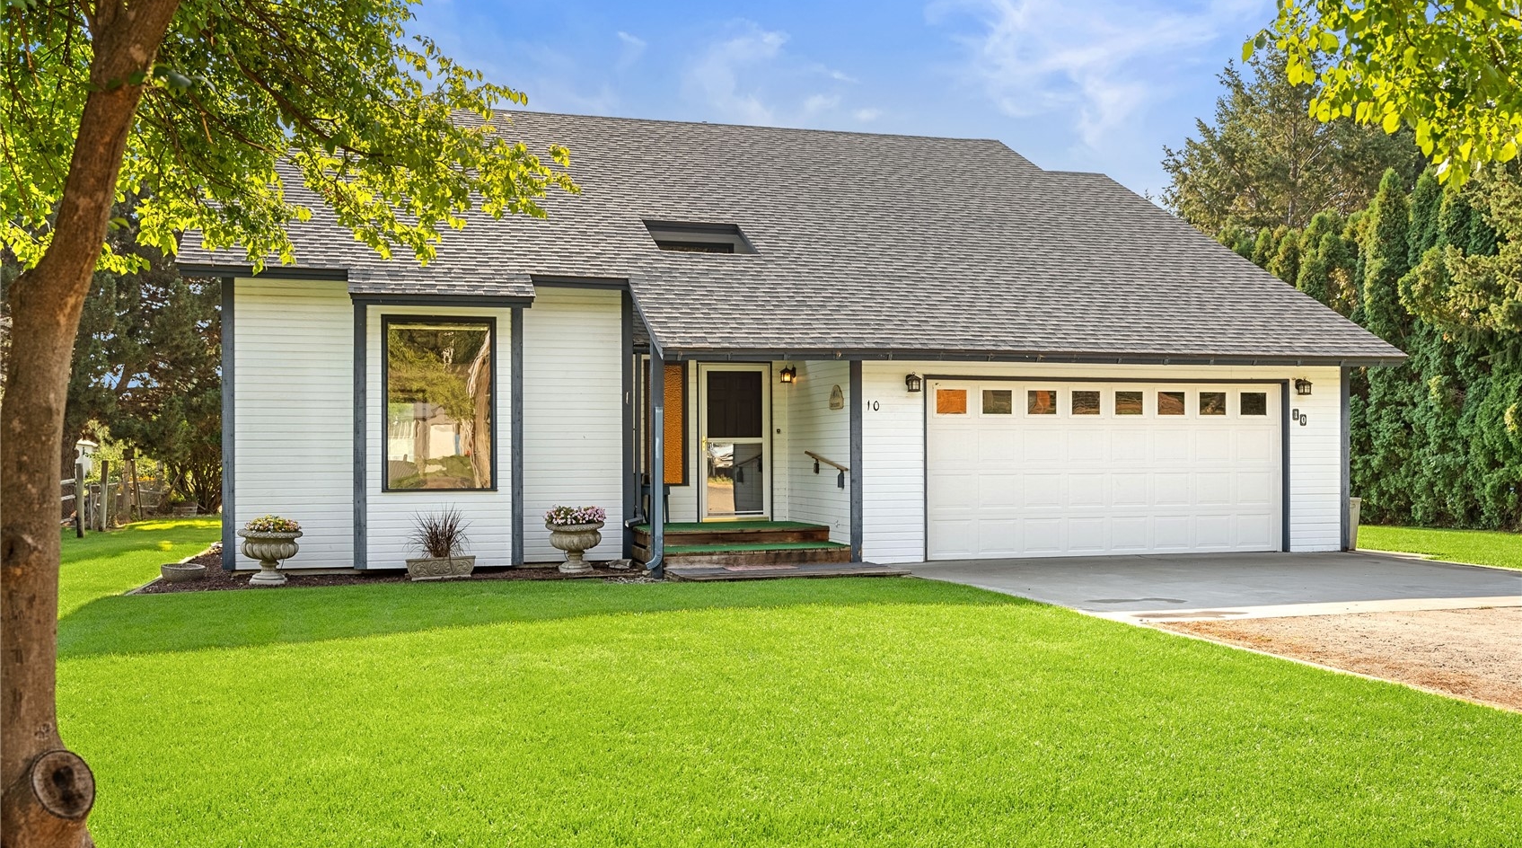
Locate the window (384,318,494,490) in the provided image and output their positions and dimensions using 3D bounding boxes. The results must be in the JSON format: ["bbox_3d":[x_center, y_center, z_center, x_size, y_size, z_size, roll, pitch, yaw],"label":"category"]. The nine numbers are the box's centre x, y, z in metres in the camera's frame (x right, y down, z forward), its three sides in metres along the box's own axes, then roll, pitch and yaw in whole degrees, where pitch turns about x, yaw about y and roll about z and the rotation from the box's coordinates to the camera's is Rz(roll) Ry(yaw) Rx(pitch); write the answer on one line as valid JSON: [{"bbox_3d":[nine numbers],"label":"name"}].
[{"bbox_3d":[-3.735,-0.235,16.210,1.300,2.060,0.070,0,-1,-16],"label":"window"}]

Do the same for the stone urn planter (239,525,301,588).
[{"bbox_3d":[-5.436,1.461,15.450,0.690,0.580,0.690,0,-1,-16],"label":"stone urn planter"}]

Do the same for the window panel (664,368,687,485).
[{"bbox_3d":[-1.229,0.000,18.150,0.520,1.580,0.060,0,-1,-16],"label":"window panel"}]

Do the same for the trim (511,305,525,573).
[{"bbox_3d":[-2.895,0.142,16.569,0.154,3.067,0.075,0,-1,-16],"label":"trim"}]

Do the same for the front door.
[{"bbox_3d":[-0.342,0.243,18.475,0.966,2.067,0.080,0,-1,-16],"label":"front door"}]

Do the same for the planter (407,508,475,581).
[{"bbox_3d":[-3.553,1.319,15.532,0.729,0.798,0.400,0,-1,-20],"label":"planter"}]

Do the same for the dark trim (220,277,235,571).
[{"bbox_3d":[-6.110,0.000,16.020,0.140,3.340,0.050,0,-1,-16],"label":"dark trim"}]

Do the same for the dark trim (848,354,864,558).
[{"bbox_3d":[1.099,0.426,16.120,0.145,2.350,0.060,0,-1,-16],"label":"dark trim"}]

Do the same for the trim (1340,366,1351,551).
[{"bbox_3d":[7.588,0.442,18.135,0.152,2.390,0.075,0,-1,-16],"label":"trim"}]

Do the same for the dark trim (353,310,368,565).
[{"bbox_3d":[-4.616,0.143,16.071,0.147,3.046,0.075,0,-1,-16],"label":"dark trim"}]

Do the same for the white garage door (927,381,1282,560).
[{"bbox_3d":[4.273,0.554,17.160,4.900,2.140,0.080,0,-1,-16],"label":"white garage door"}]

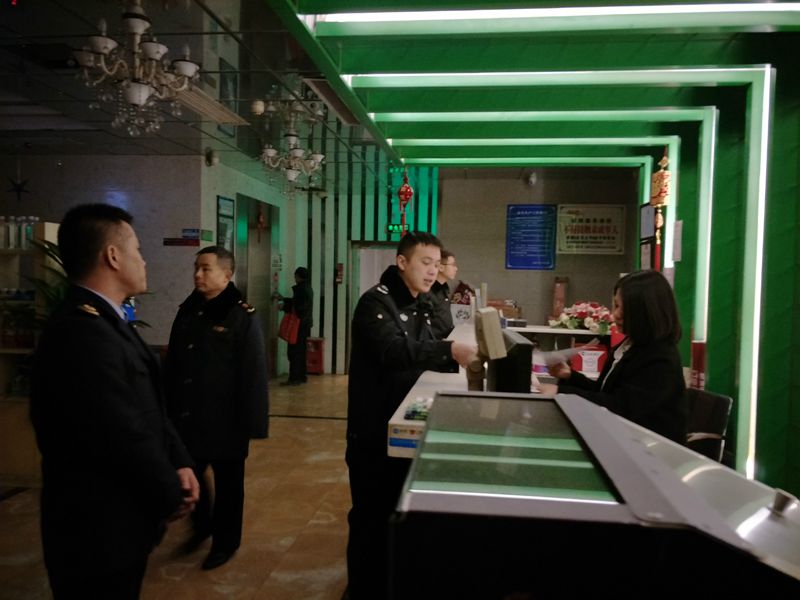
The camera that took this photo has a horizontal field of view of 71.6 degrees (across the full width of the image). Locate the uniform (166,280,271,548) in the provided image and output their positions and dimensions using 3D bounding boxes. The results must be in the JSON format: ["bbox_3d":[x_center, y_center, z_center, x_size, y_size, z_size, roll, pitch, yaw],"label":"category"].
[{"bbox_3d":[-1.032,0.652,3.109,0.580,1.460,0.420,3,2,30],"label":"uniform"}]

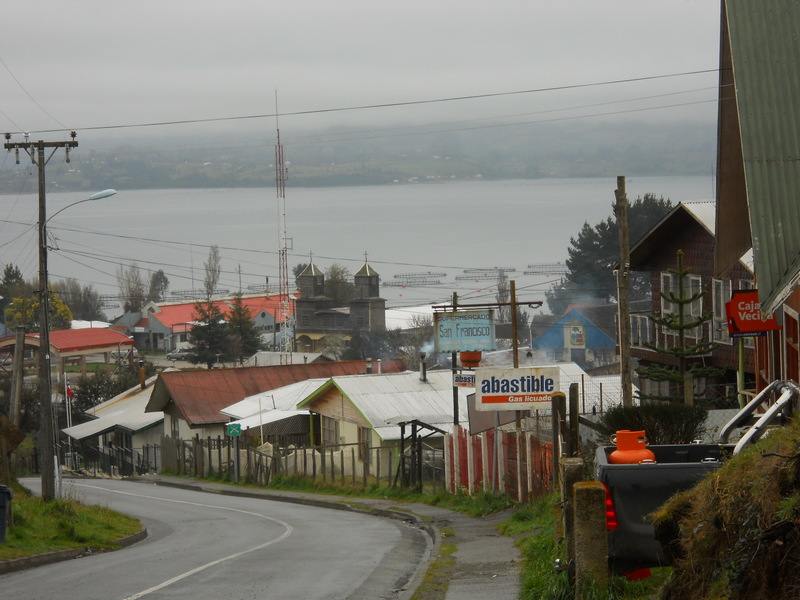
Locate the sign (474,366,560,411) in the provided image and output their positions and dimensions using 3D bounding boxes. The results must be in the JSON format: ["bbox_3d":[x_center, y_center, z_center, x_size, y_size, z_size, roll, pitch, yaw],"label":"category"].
[{"bbox_3d":[2.765,2.094,62.000,2.000,1.030,0.080,-1,3,0],"label":"sign"}]

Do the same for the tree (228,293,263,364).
[{"bbox_3d":[-22.119,4.003,370.000,5.500,10.000,5.400,-1,3,0],"label":"tree"}]

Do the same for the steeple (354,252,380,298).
[{"bbox_3d":[-4.836,-3.645,392.000,2.850,6.700,2.850,1,4,34],"label":"steeple"}]

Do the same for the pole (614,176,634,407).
[{"bbox_3d":[5.380,0.155,63.000,0.280,6.200,0.280,-1,3,0],"label":"pole"}]

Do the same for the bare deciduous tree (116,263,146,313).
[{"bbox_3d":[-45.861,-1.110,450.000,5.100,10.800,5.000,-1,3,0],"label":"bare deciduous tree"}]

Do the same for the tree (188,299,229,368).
[{"bbox_3d":[-26.175,4.740,362.000,5.800,9.300,5.600,-1,3,0],"label":"tree"}]

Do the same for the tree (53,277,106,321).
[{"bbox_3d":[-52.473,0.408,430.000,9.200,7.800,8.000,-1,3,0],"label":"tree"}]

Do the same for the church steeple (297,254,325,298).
[{"bbox_3d":[-13.520,-3.701,398.000,2.850,6.700,2.850,1,4,34],"label":"church steeple"}]

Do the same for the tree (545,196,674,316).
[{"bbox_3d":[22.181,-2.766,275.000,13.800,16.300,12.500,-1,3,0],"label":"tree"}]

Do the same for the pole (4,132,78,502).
[{"bbox_3d":[-9.553,0.445,71.000,2.000,9.950,0.400,-1,3,0],"label":"pole"}]

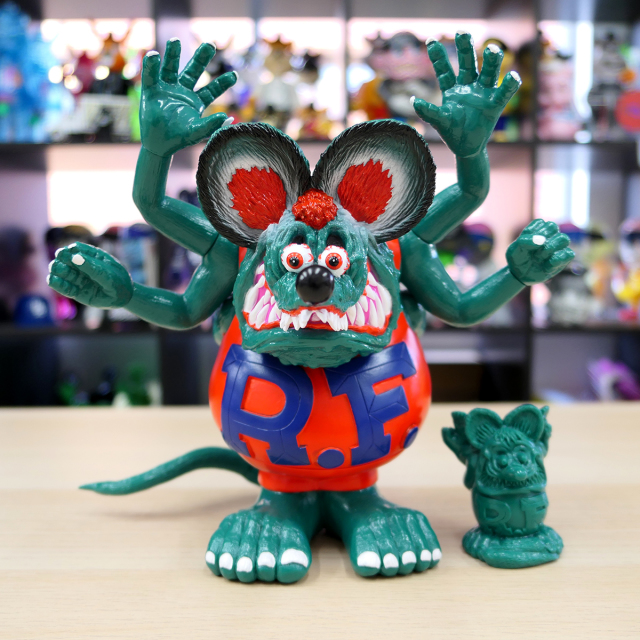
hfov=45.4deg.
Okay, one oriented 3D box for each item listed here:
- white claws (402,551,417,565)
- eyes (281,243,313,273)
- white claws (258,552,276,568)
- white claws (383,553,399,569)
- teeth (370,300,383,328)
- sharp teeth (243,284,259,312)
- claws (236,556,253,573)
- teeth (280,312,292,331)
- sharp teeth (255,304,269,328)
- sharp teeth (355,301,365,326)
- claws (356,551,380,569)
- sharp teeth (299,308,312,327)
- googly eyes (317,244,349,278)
[{"bbox_3d":[0.047,0.124,0.399,0.007,0.006,0.005,-2,6,-22],"label":"white claws"},{"bbox_3d":[-0.012,-0.031,0.384,0.016,0.015,0.011,0,5,5],"label":"eyes"},{"bbox_3d":[-0.027,0.123,0.391,0.009,0.008,0.006,1,6,10],"label":"white claws"},{"bbox_3d":[0.037,0.125,0.397,0.007,0.007,0.005,-2,6,-20],"label":"white claws"},{"bbox_3d":[0.029,-0.003,0.395,0.006,0.015,0.006,-3,6,-30],"label":"teeth"},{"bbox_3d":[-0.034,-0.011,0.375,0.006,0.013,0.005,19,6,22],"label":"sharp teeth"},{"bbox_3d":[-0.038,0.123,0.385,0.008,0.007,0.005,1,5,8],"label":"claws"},{"bbox_3d":[-0.017,0.001,0.381,0.006,0.009,0.005,1,5,12],"label":"teeth"},{"bbox_3d":[-0.029,-0.002,0.374,0.005,0.011,0.004,20,6,19],"label":"sharp teeth"},{"bbox_3d":[0.020,-0.003,0.388,0.005,0.012,0.005,-2,5,-22],"label":"sharp teeth"},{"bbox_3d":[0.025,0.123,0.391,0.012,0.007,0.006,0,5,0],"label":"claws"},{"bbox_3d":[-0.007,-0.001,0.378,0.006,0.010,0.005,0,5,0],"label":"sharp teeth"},{"bbox_3d":[0.007,-0.029,0.368,0.015,0.016,0.013,0,6,-2],"label":"googly eyes"}]

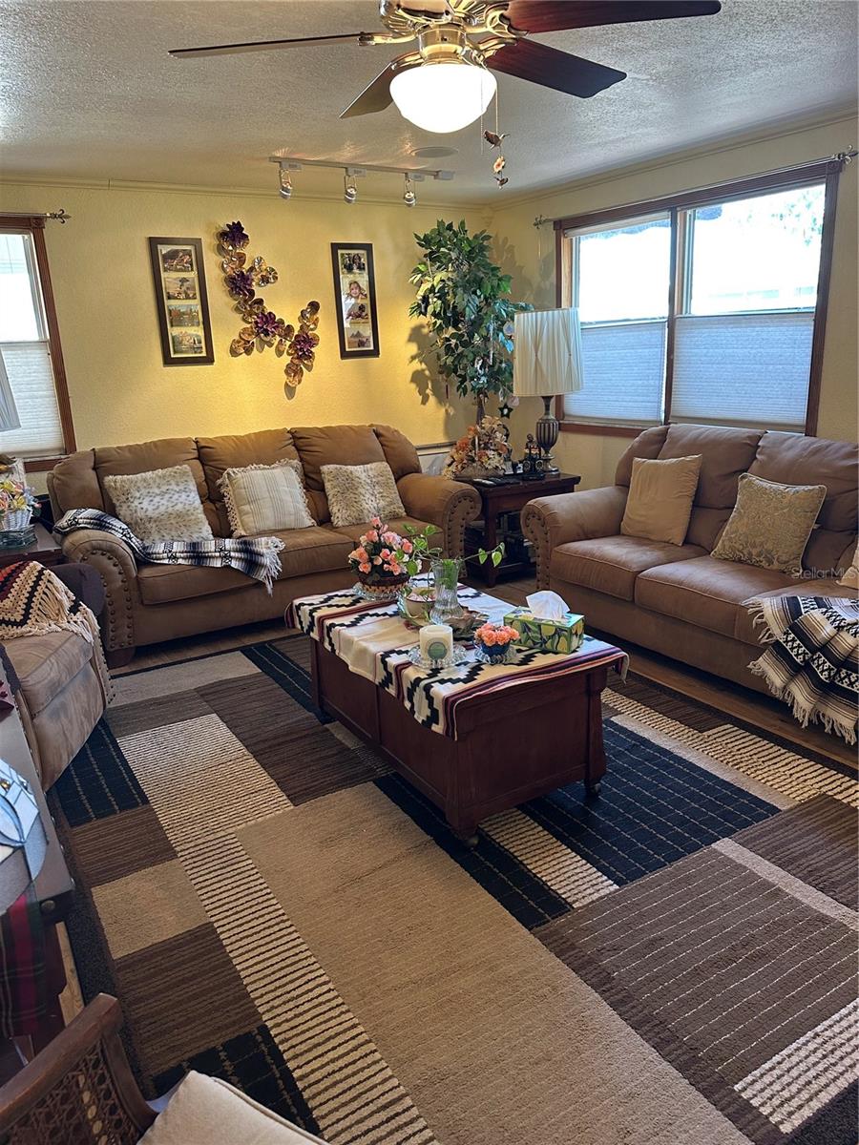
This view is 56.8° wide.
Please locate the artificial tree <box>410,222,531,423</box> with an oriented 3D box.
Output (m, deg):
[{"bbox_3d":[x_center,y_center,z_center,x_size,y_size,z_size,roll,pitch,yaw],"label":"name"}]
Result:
[{"bbox_3d":[0.306,-1.265,5.600,0.820,2.210,0.780,-2,16,4],"label":"artificial tree"}]

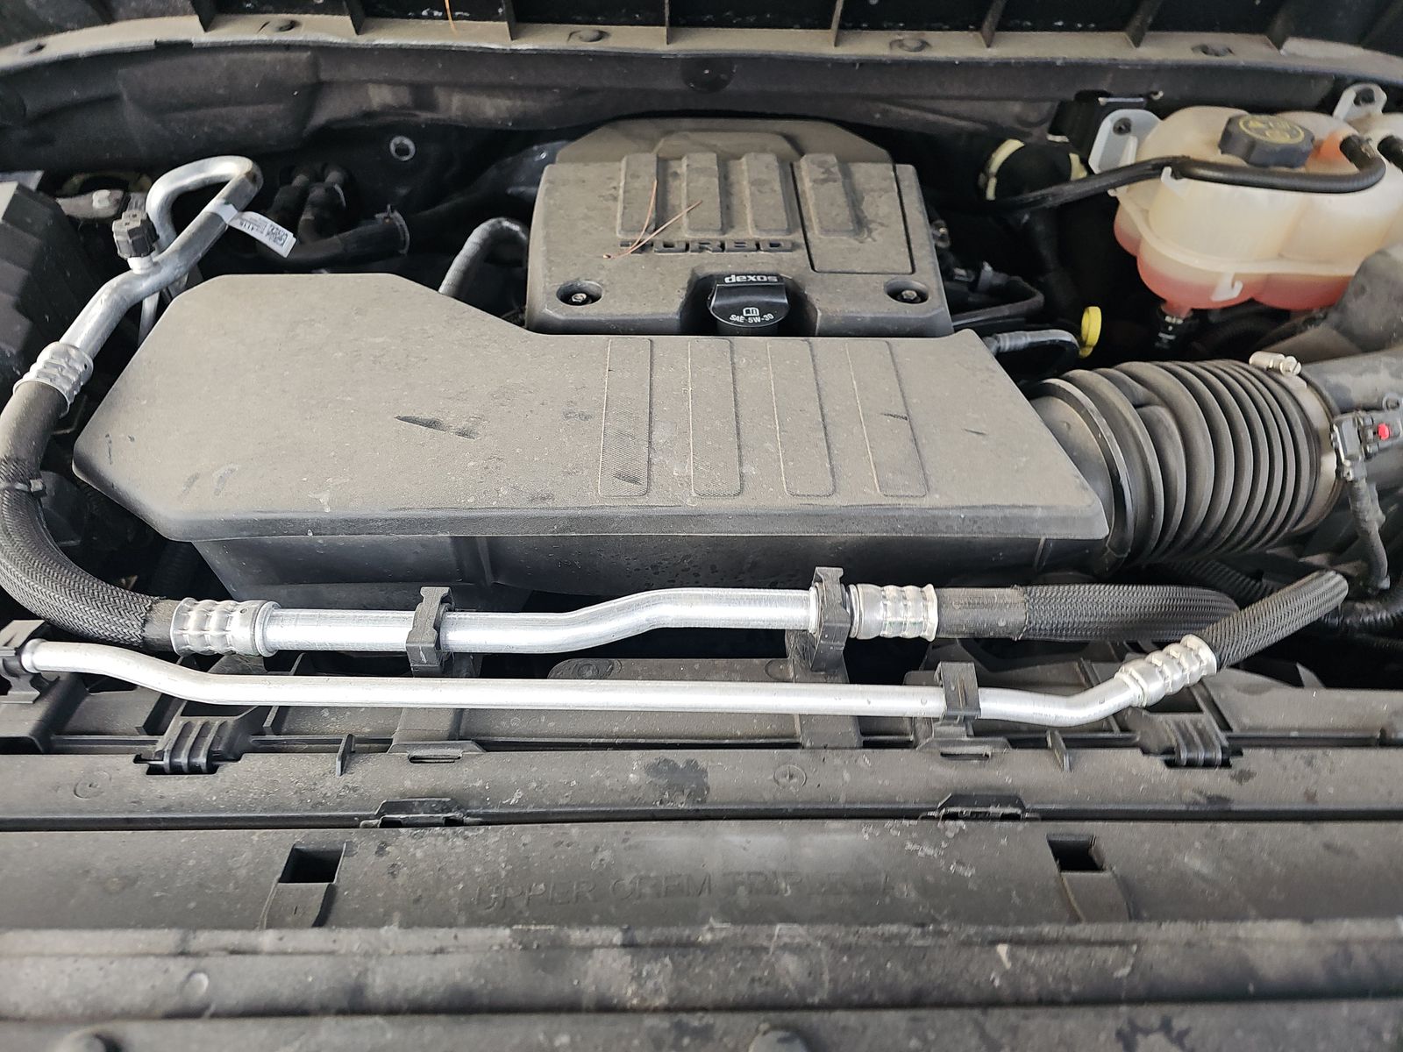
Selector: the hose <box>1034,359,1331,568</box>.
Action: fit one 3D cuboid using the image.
[{"bbox_3d":[0.278,-0.038,0.583,0.172,0.124,0.124,-9,48,-18],"label":"hose"}]

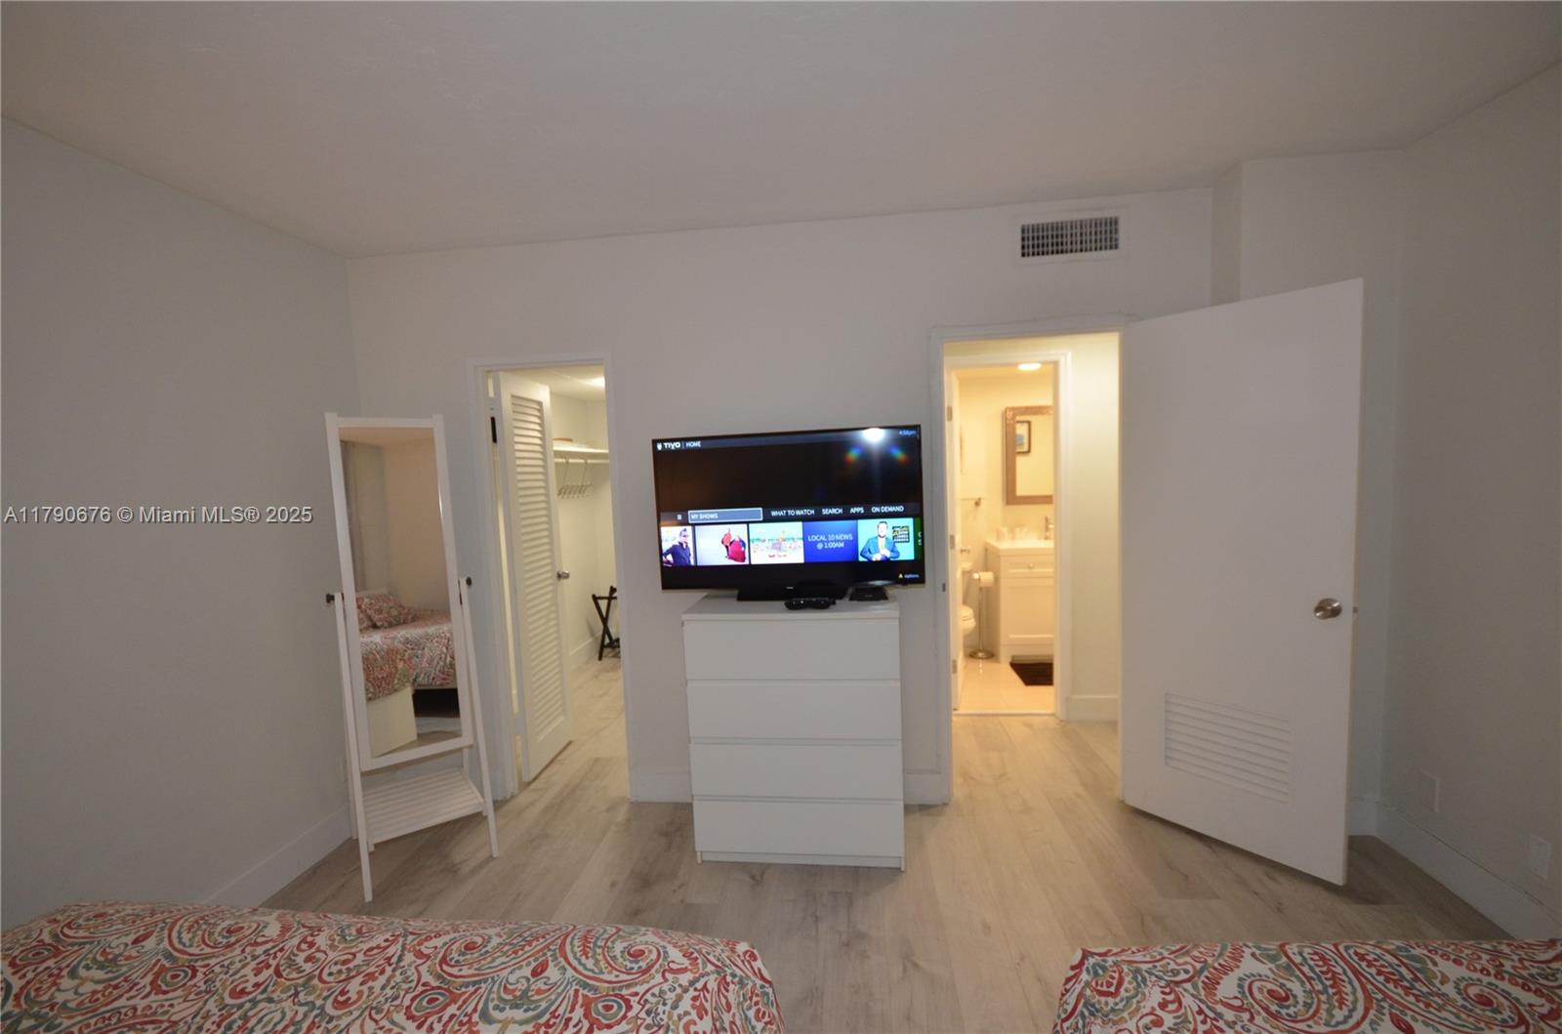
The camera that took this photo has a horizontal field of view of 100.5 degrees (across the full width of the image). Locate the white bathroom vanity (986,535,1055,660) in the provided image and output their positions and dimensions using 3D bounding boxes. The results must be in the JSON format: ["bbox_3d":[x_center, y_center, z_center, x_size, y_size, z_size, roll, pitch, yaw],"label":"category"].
[{"bbox_3d":[2.070,0.636,5.006,0.840,0.865,0.480,-2,5,6],"label":"white bathroom vanity"}]

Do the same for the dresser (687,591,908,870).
[{"bbox_3d":[0.074,0.838,2.687,0.800,1.000,0.480,-2,5,6],"label":"dresser"}]

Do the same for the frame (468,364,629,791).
[{"bbox_3d":[-1.057,0.308,3.062,0.690,2.085,0.120,-2,5,6],"label":"frame"}]

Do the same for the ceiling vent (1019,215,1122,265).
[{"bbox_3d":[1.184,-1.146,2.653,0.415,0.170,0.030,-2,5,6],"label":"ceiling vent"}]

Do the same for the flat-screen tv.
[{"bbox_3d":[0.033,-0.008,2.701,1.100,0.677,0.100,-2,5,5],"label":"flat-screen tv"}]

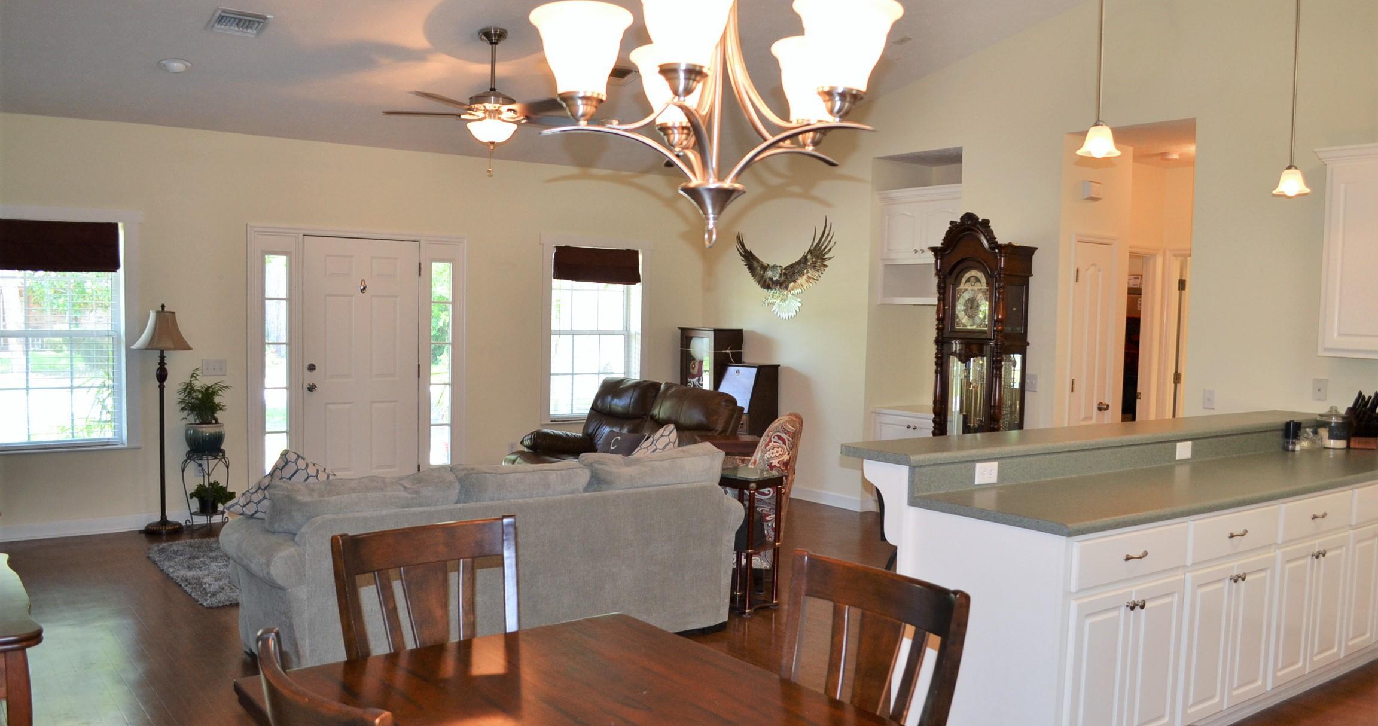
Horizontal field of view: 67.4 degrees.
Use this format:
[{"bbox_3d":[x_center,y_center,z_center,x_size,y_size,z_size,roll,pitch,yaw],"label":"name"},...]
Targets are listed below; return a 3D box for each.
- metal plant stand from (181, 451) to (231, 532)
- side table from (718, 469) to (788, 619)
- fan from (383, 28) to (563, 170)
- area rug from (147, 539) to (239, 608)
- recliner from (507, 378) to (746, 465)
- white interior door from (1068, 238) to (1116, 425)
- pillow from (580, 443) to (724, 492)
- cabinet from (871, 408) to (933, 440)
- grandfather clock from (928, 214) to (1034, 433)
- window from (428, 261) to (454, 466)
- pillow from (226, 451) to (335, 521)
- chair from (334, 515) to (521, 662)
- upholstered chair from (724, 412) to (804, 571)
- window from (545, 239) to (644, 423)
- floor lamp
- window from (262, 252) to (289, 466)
[{"bbox_3d":[-3.350,0.880,7.147,0.330,0.540,0.310,-1,4,-36],"label":"metal plant stand"},{"bbox_3d":[0.315,0.951,5.549,0.310,0.725,0.310,4,4,41],"label":"side table"},{"bbox_3d":[-1.118,-1.500,5.902,1.300,0.852,1.300,-1,4,-34],"label":"fan"},{"bbox_3d":[-2.117,1.193,6.614,2.150,0.030,1.550,-1,4,-36],"label":"area rug"},{"bbox_3d":[-0.466,0.685,7.625,1.050,1.000,1.650,-1,4,-40],"label":"recliner"},{"bbox_3d":[2.717,0.247,7.031,0.460,2.080,0.050,-1,4,-36],"label":"white interior door"},{"bbox_3d":[-0.205,0.628,5.235,0.730,0.470,0.220,-1,16,-34],"label":"pillow"},{"bbox_3d":[1.939,0.791,8.066,0.600,0.850,0.870,-1,4,-36],"label":"cabinet"},{"bbox_3d":[1.962,0.134,7.034,0.370,2.280,0.630,-1,4,-36],"label":"grandfather clock"},{"bbox_3d":[-2.012,0.015,8.333,0.210,1.650,0.060,-1,4,-36],"label":"window"},{"bbox_3d":[-1.786,0.569,4.510,0.410,0.410,0.150,28,23,-49],"label":"pillow"},{"bbox_3d":[-0.533,0.938,2.547,0.490,1.010,0.560,-1,4,-38],"label":"chair"},{"bbox_3d":[0.278,0.779,6.200,0.760,1.000,0.660,2,3,6],"label":"upholstered chair"},{"bbox_3d":[-0.836,-0.254,9.162,0.970,1.550,0.100,-1,4,-36],"label":"window"},{"bbox_3d":[-3.465,0.374,6.804,0.380,1.550,0.380,-1,4,-34],"label":"floor lamp"},{"bbox_3d":[-2.934,0.009,7.341,0.184,1.589,0.070,-1,4,-34],"label":"window"}]

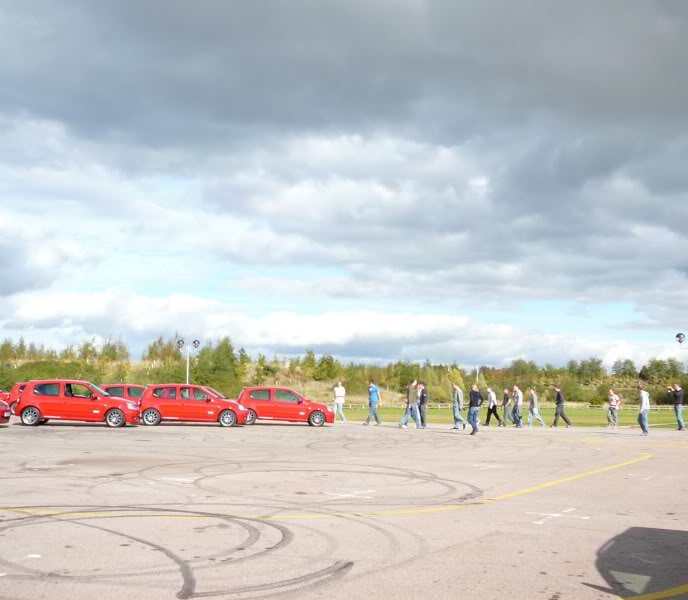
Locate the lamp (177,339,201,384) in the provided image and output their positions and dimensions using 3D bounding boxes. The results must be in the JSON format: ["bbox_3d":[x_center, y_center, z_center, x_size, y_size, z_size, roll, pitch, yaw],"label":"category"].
[{"bbox_3d":[-10.162,4.878,52.795,1.500,4.450,0.450,1,-7,5],"label":"lamp"}]

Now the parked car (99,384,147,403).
[{"bbox_3d":[-8.523,4.249,33.734,3.810,1.420,1.650,2,-7,-6],"label":"parked car"}]

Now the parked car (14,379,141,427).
[{"bbox_3d":[-8.173,3.227,25.237,3.810,1.420,1.650,2,-7,-6],"label":"parked car"}]

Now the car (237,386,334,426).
[{"bbox_3d":[-2.194,3.959,30.087,3.810,1.420,1.650,2,-7,-6],"label":"car"}]

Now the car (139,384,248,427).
[{"bbox_3d":[-5.113,3.594,27.633,3.810,1.420,1.650,2,-7,-6],"label":"car"}]

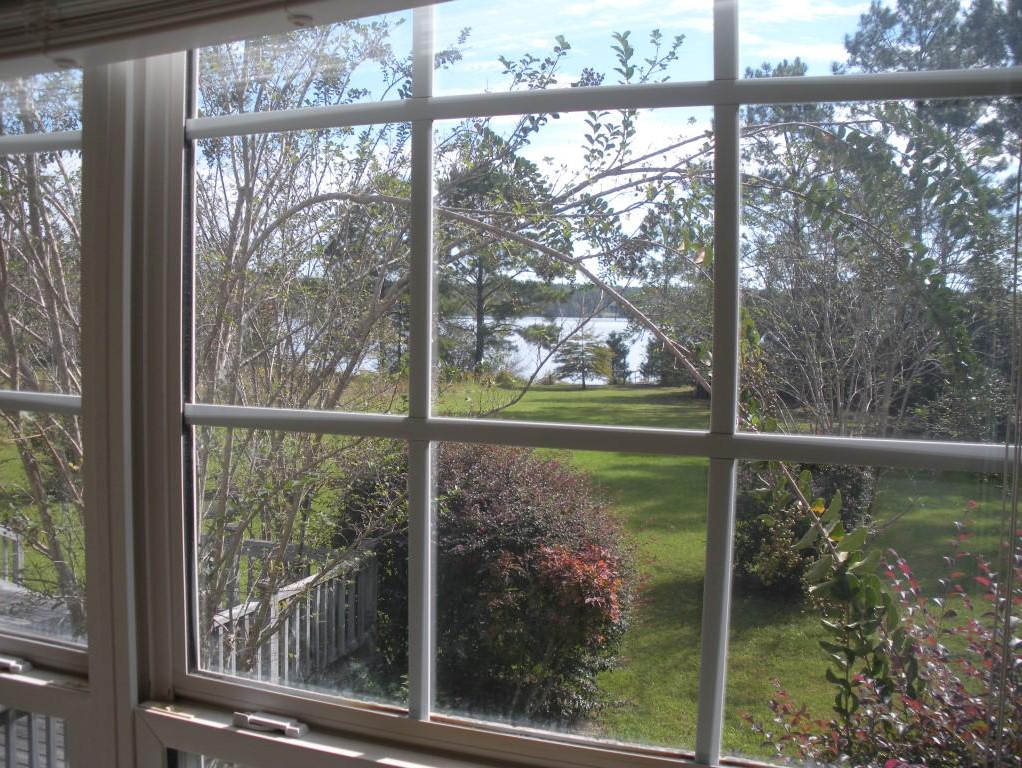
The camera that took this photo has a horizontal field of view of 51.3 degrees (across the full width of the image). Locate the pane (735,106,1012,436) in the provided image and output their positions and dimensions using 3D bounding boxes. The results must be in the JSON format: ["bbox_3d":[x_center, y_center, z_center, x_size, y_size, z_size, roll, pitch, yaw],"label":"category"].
[{"bbox_3d":[0.289,-0.086,0.807,0.228,0.262,0.025,2,4,21],"label":"pane"}]

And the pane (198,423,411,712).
[{"bbox_3d":[-0.204,0.171,1.011,0.238,0.251,0.025,2,4,21],"label":"pane"}]

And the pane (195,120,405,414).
[{"bbox_3d":[-0.201,-0.106,0.990,0.238,0.262,0.025,2,4,21],"label":"pane"}]

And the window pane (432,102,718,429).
[{"bbox_3d":[0.046,-0.096,0.899,0.249,0.262,0.025,2,4,21],"label":"window pane"}]

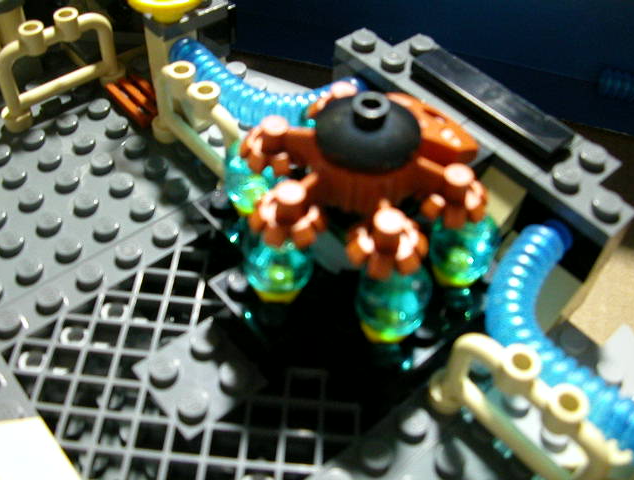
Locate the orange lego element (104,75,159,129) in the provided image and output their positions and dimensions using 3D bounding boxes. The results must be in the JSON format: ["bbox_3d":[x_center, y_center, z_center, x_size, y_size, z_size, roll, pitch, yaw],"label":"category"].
[{"bbox_3d":[-0.039,-0.030,0.149,0.008,0.003,0.016,-33,59,-27],"label":"orange lego element"}]

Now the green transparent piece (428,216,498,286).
[{"bbox_3d":[0.023,0.001,0.106,0.011,0.013,0.011,9,49,18],"label":"green transparent piece"}]

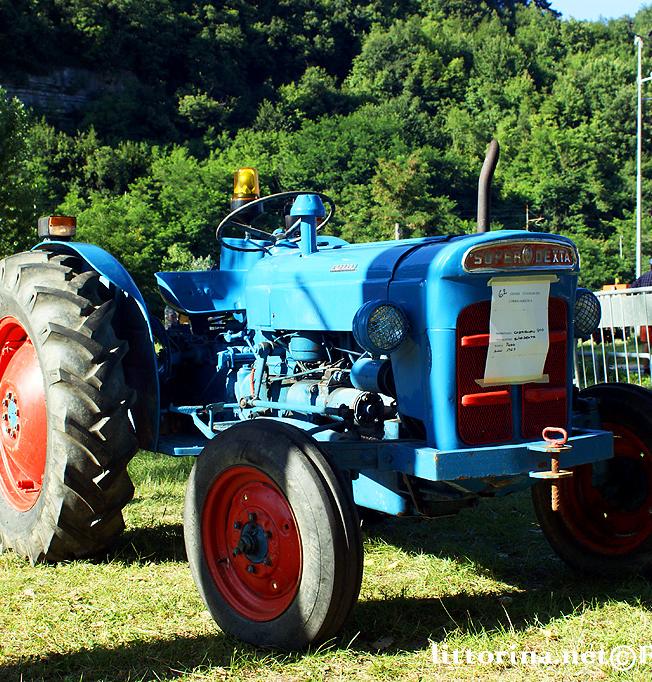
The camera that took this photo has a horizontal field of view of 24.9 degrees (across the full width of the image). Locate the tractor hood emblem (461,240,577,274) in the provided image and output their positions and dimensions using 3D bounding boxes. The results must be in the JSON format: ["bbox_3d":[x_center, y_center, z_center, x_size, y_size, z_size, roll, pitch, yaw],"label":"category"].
[{"bbox_3d":[0.574,-0.251,4.280,0.430,0.095,0.045,-4,3,-31],"label":"tractor hood emblem"}]

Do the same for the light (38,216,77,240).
[{"bbox_3d":[-1.064,-0.452,5.881,0.120,0.090,0.100,-4,3,-31],"label":"light"}]

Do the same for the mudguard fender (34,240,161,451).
[{"bbox_3d":[-1.021,0.002,5.916,0.200,0.820,1.330,-4,3,-31],"label":"mudguard fender"}]

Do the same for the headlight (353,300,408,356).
[{"bbox_3d":[0.154,-0.035,4.291,0.155,0.155,0.110,-4,3,-31],"label":"headlight"}]

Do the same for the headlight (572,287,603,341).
[{"bbox_3d":[0.783,-0.084,4.669,0.155,0.155,0.110,-4,3,-31],"label":"headlight"}]

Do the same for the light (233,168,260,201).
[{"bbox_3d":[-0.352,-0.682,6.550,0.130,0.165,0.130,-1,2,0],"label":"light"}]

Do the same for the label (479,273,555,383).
[{"bbox_3d":[0.563,-0.025,4.314,0.225,0.305,0.020,-4,15,-31],"label":"label"}]

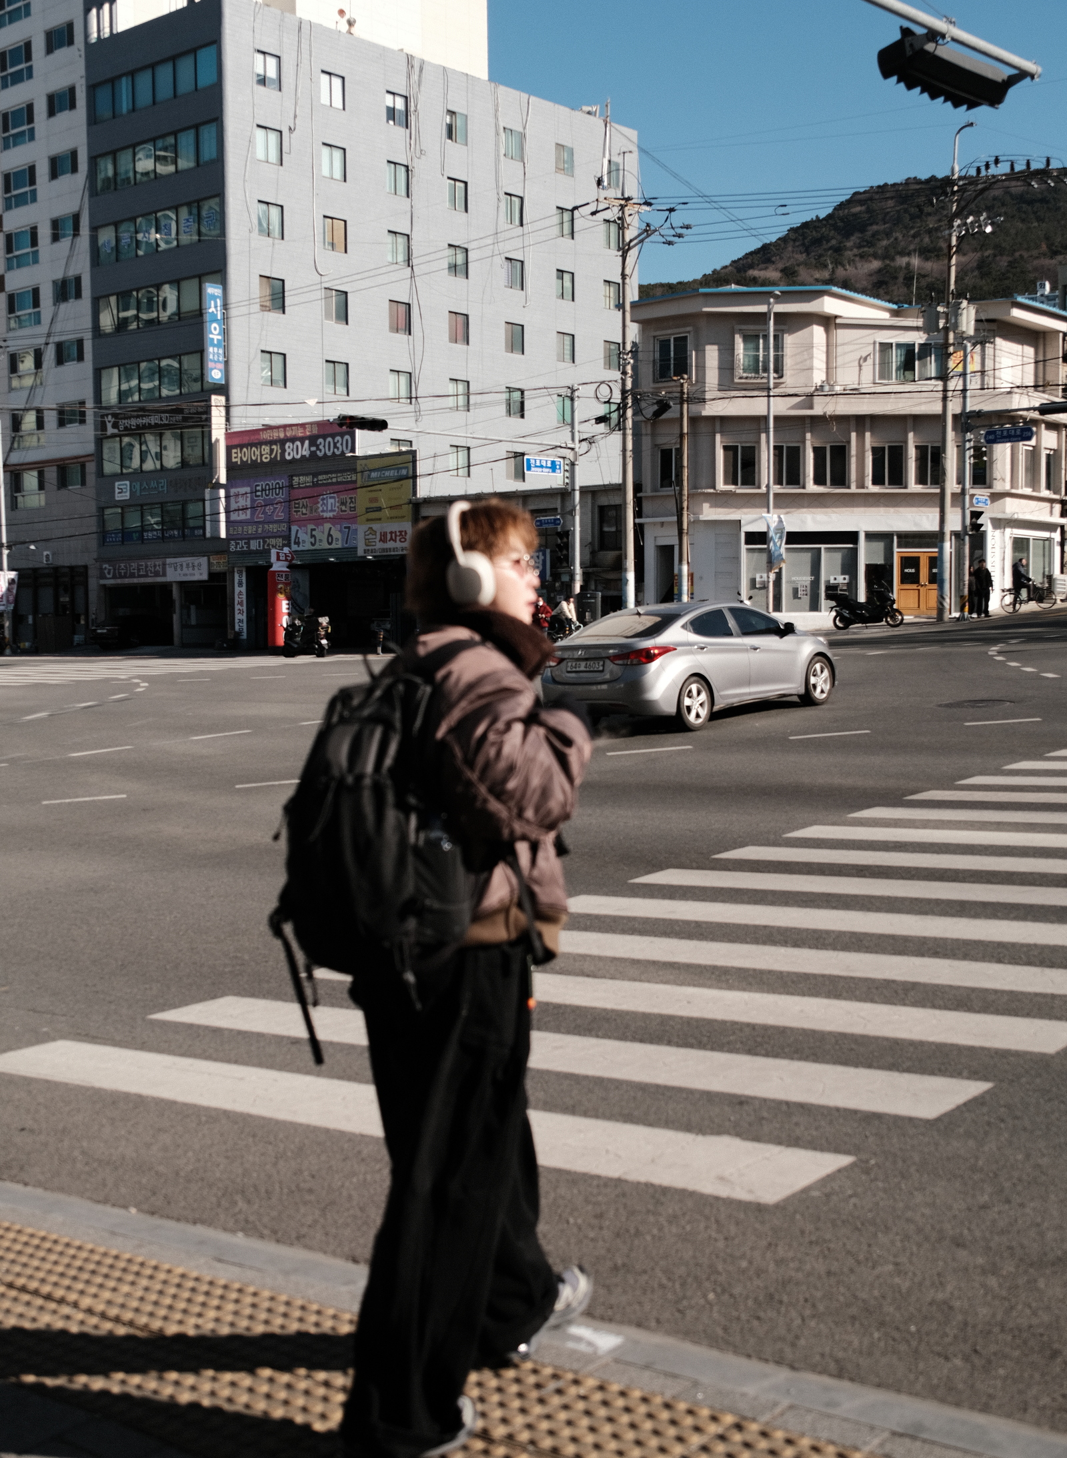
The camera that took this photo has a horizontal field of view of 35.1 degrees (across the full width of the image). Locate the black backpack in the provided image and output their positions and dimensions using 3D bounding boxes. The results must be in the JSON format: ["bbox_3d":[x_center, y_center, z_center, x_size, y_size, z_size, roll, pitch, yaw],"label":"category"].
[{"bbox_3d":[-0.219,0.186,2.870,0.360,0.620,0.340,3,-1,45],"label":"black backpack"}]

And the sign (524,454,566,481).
[{"bbox_3d":[0.313,-7.306,47.000,1.300,0.540,0.080,-2,4,-34],"label":"sign"}]

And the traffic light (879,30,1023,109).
[{"bbox_3d":[3.328,-5.300,13.600,1.380,0.360,0.410,-3,-4,-45],"label":"traffic light"}]

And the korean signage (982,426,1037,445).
[{"bbox_3d":[13.787,-8.505,49.000,1.500,0.450,0.080,1,4,18],"label":"korean signage"}]

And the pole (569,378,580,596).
[{"bbox_3d":[1.182,-5.880,47.284,0.230,7.520,0.230,0,3,0],"label":"pole"}]

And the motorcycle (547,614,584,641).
[{"bbox_3d":[0.853,-2.683,48.000,1.900,1.150,0.720,2,4,30],"label":"motorcycle"}]

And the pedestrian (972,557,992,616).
[{"bbox_3d":[13.557,-4.247,51.000,0.560,1.730,0.360,-1,4,-6],"label":"pedestrian"}]

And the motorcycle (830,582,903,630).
[{"bbox_3d":[9.535,-3.525,48.500,2.120,1.400,0.780,-2,4,-2],"label":"motorcycle"}]

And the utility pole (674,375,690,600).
[{"bbox_3d":[4.351,-6.402,49.276,0.330,7.800,0.300,0,3,0],"label":"utility pole"}]

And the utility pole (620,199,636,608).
[{"bbox_3d":[2.760,-8.870,49.500,0.370,13.100,0.370,0,4,0],"label":"utility pole"}]

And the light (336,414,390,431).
[{"bbox_3d":[-4.464,-7.963,44.000,1.400,0.400,0.450,-3,4,-40],"label":"light"}]

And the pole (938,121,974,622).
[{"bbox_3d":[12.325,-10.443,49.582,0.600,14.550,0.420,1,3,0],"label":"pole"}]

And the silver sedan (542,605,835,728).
[{"bbox_3d":[2.150,-0.897,21.358,1.775,1.435,4.530,4,9,42],"label":"silver sedan"}]

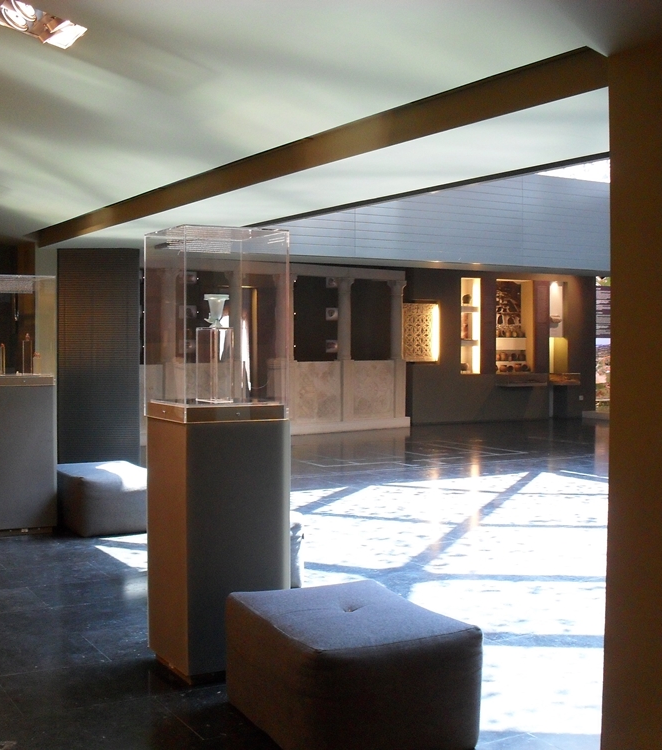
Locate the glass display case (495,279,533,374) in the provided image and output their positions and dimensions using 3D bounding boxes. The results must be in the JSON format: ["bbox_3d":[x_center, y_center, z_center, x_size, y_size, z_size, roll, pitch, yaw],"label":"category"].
[{"bbox_3d":[3.259,-0.881,18.529,0.922,1.736,0.312,-1,2,-33],"label":"glass display case"}]

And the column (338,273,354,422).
[{"bbox_3d":[0.230,-0.406,16.041,0.220,2.324,0.220,-1,2,-35],"label":"column"}]

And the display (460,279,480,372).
[{"bbox_3d":[2.389,-0.873,17.992,0.463,1.722,0.284,-1,2,-33],"label":"display"}]

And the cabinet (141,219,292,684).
[{"bbox_3d":[-0.501,0.331,4.415,0.470,1.886,0.470,-1,2,-30],"label":"cabinet"}]

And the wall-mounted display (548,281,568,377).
[{"bbox_3d":[4.168,-0.889,18.986,0.521,1.752,0.284,-1,2,-33],"label":"wall-mounted display"}]

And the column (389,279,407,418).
[{"bbox_3d":[1.120,-0.439,16.779,0.220,2.319,0.220,-1,2,-35],"label":"column"}]

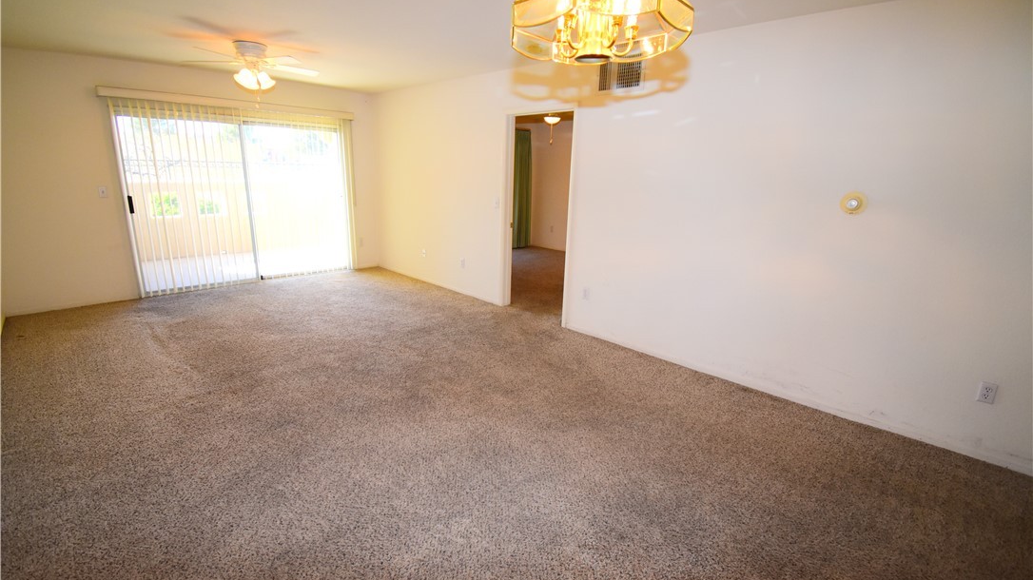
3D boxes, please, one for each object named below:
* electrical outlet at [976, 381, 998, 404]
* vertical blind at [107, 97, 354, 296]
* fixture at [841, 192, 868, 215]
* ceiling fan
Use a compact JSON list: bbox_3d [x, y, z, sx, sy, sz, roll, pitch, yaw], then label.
[{"bbox_3d":[2.535,0.557,2.318,0.071,0.115,0.010,16,20,41],"label":"electrical outlet"},{"bbox_3d":[-3.268,-1.095,5.357,0.120,2.040,2.430,16,20,41],"label":"vertical blind"},{"bbox_3d":[1.984,-0.511,2.536,0.130,0.135,0.060,16,20,41],"label":"fixture"},{"bbox_3d":[-2.224,-1.878,3.639,1.080,0.380,1.080,8,16,20],"label":"ceiling fan"}]

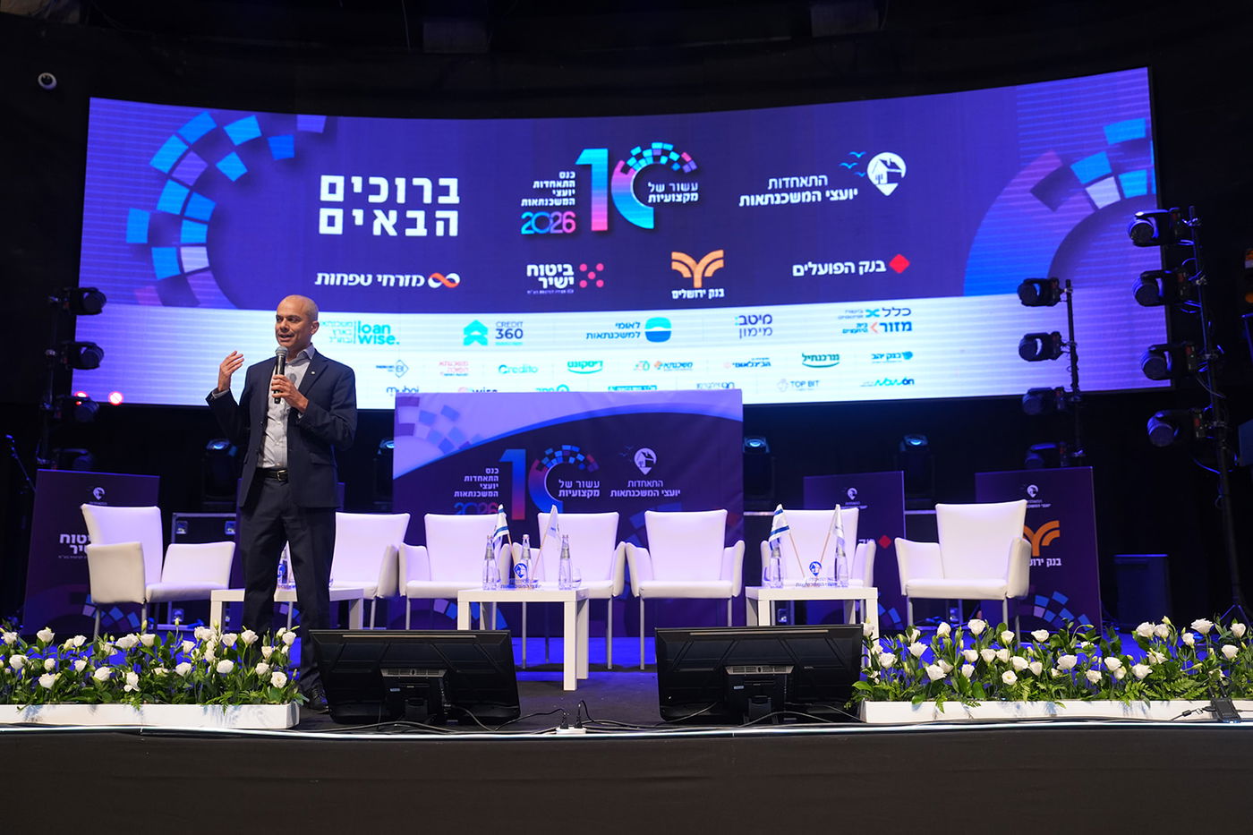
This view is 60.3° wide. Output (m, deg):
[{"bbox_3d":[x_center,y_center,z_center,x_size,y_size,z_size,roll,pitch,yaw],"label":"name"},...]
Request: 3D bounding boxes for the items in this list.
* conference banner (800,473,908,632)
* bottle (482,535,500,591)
[{"bbox_3d":[2.022,1.190,9.551,0.946,1.375,0.050,-6,-10,35],"label":"conference banner"},{"bbox_3d":[-0.656,0.701,5.190,0.069,0.262,0.069,0,-8,0],"label":"bottle"}]

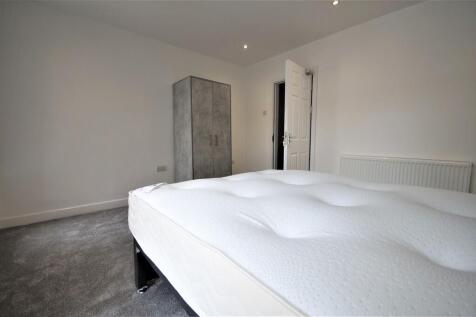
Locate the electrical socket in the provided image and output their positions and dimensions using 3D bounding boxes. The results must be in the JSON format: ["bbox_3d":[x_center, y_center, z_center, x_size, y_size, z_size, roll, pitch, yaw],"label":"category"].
[{"bbox_3d":[-1.188,0.156,3.084,0.146,0.086,0.012,-5,7,-42],"label":"electrical socket"}]

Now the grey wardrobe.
[{"bbox_3d":[-0.564,-0.278,3.235,0.723,1.798,0.551,-5,7,-42],"label":"grey wardrobe"}]

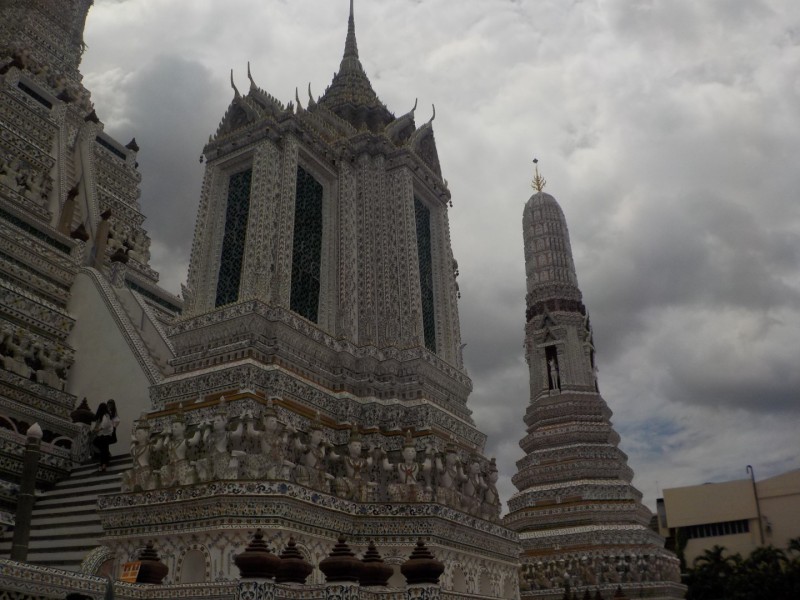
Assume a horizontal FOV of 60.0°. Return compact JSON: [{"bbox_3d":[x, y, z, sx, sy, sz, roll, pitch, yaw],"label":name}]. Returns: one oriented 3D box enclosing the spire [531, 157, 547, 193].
[{"bbox_3d":[8.530,-7.715,42.849,0.910,2.560,0.910,-15,-30,27],"label":"spire"}]

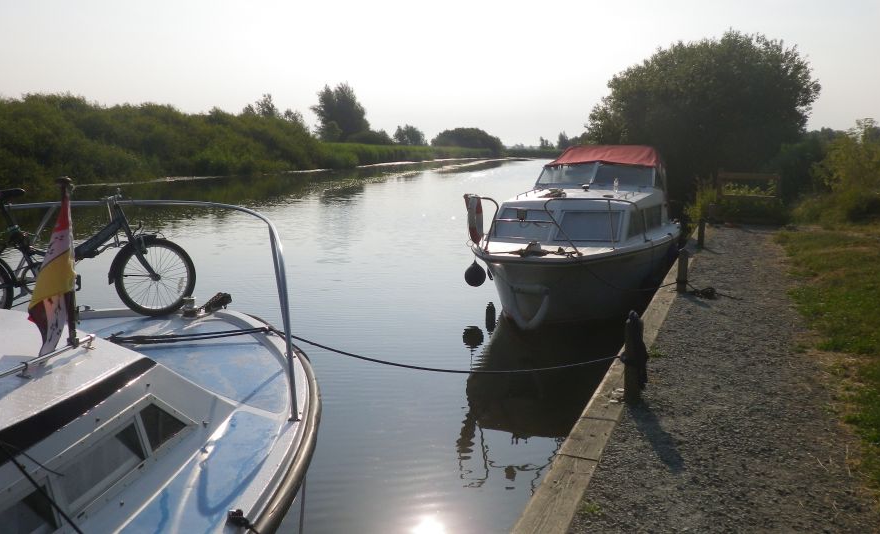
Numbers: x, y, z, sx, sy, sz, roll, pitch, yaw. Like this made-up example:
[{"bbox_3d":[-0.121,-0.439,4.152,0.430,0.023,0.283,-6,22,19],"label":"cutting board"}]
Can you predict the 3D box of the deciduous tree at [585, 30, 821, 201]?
[{"bbox_3d":[8.444,-4.869,23.044,7.600,5.430,7.200,3,10,19],"label":"deciduous tree"}]

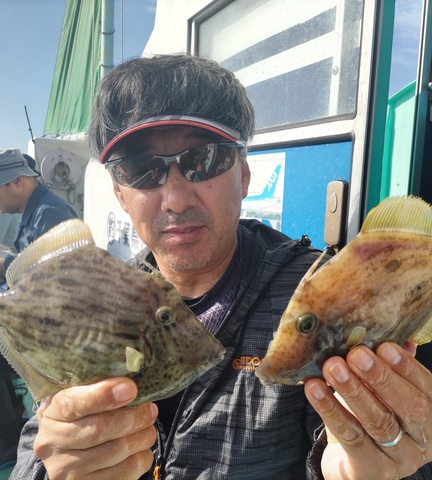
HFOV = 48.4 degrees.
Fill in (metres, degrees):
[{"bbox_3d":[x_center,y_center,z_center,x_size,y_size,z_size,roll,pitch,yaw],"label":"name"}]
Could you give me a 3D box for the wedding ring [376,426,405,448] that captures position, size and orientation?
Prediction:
[{"bbox_3d":[0.121,0.138,0.342,0.021,0.004,0.021,-25,24,12],"label":"wedding ring"}]

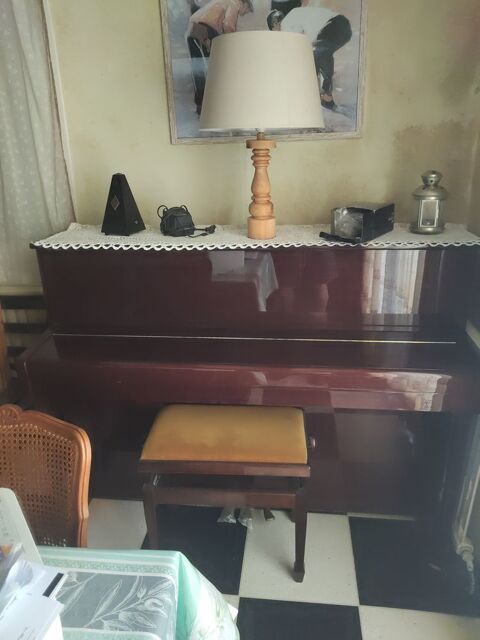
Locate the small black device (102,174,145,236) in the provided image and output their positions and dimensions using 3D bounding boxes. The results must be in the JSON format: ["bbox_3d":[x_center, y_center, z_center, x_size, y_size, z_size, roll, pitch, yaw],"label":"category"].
[{"bbox_3d":[-0.446,-0.434,1.736,0.123,0.222,0.119,8,23,24],"label":"small black device"}]

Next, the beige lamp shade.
[{"bbox_3d":[0.070,-0.743,1.473,0.408,0.245,0.408,1,21,7],"label":"beige lamp shade"}]

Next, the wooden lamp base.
[{"bbox_3d":[0.077,-0.456,1.583,0.100,0.345,0.100,1,21,7],"label":"wooden lamp base"}]

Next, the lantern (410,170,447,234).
[{"bbox_3d":[0.669,-0.416,1.625,0.121,0.208,0.121,1,21,7],"label":"lantern"}]

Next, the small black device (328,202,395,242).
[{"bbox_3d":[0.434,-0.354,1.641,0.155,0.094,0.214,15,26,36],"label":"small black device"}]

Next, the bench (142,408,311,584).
[{"bbox_3d":[-0.028,0.615,1.701,0.553,0.512,0.325,0,21,5],"label":"bench"}]

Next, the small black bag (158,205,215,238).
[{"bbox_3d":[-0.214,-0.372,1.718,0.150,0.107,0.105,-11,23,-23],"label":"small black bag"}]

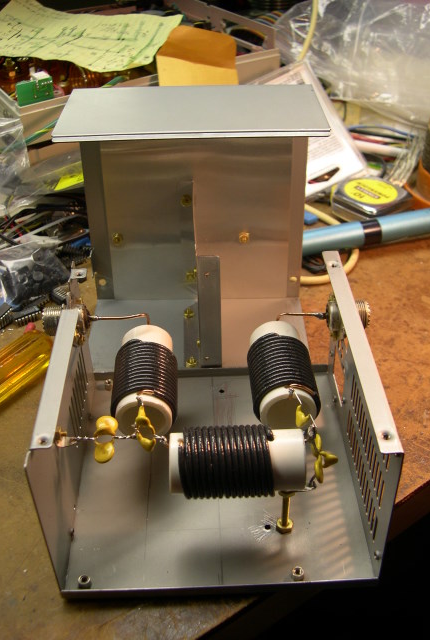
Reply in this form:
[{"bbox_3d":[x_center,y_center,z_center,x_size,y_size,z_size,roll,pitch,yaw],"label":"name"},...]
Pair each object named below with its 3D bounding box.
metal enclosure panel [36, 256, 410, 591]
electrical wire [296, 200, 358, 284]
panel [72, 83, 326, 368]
[{"bbox_3d":[-0.001,0.045,0.360,0.147,0.088,0.151,-2,37,0],"label":"metal enclosure panel"},{"bbox_3d":[0.085,-0.064,0.564,0.061,0.008,0.126,-2,37,0],"label":"electrical wire"},{"bbox_3d":[-0.012,-0.055,0.438,0.144,0.154,0.076,-1,36,-1],"label":"panel"}]

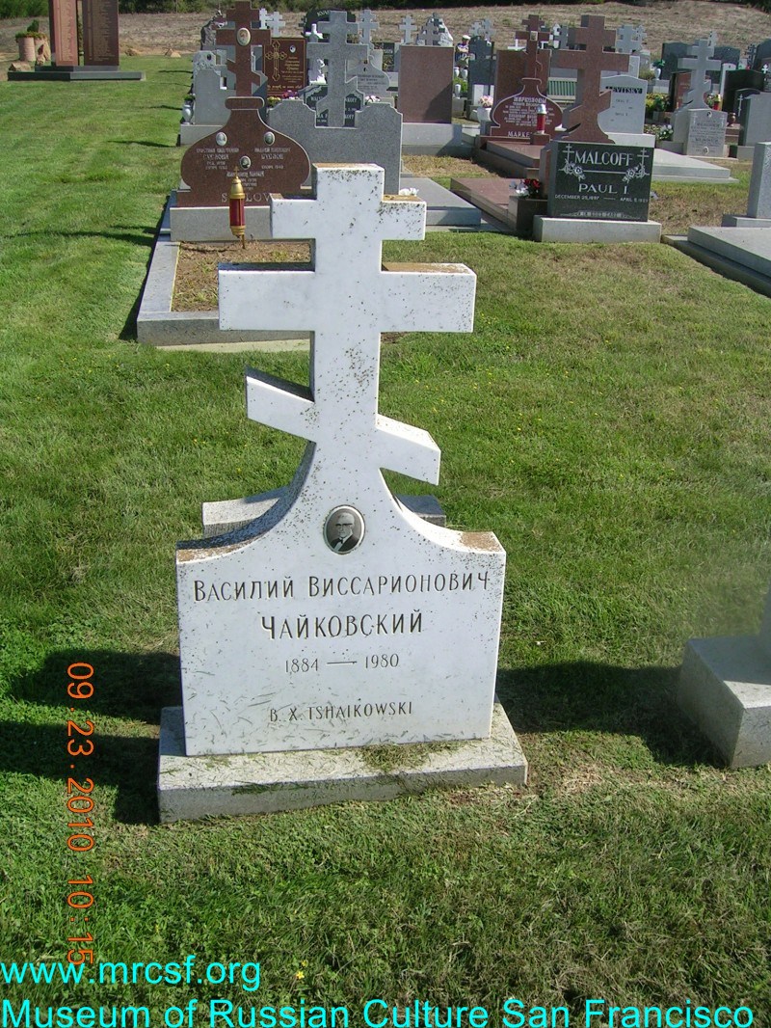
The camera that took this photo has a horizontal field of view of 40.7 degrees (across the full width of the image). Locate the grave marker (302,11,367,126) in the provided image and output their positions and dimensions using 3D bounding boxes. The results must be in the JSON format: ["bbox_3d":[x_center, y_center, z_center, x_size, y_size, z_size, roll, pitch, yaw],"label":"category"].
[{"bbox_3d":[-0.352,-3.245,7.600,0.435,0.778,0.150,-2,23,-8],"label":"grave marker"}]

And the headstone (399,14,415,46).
[{"bbox_3d":[0.610,-13.023,28.000,0.460,0.755,0.130,-2,23,-8],"label":"headstone"}]

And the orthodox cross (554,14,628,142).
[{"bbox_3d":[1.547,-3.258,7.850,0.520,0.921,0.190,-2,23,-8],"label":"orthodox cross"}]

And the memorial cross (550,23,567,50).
[{"bbox_3d":[3.423,-9.032,20.000,0.450,0.660,0.130,-2,23,-8],"label":"memorial cross"}]

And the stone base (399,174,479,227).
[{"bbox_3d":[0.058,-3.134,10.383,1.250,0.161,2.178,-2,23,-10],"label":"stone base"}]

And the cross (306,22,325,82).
[{"bbox_3d":[-1.412,-9.321,21.000,0.380,1.220,0.250,-1,23,-8],"label":"cross"}]

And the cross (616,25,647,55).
[{"bbox_3d":[4.099,-7.886,17.500,0.460,0.637,0.130,-2,23,-8],"label":"cross"}]

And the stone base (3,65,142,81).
[{"bbox_3d":[-9.330,-13.195,31.116,2.675,0.430,2.675,16,26,29],"label":"stone base"}]

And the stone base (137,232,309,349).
[{"bbox_3d":[-0.854,-1.468,6.596,1.240,0.160,2.600,-2,25,-9],"label":"stone base"}]

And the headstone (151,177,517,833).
[{"bbox_3d":[-0.087,-0.018,2.192,0.811,1.356,0.301,-1,23,-8],"label":"headstone"}]

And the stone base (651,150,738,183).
[{"bbox_3d":[3.759,-4.945,14.656,1.150,0.152,2.590,-1,23,-8],"label":"stone base"}]

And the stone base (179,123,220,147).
[{"bbox_3d":[-2.277,-5.566,15.316,1.454,0.269,0.420,-1,23,-8],"label":"stone base"}]

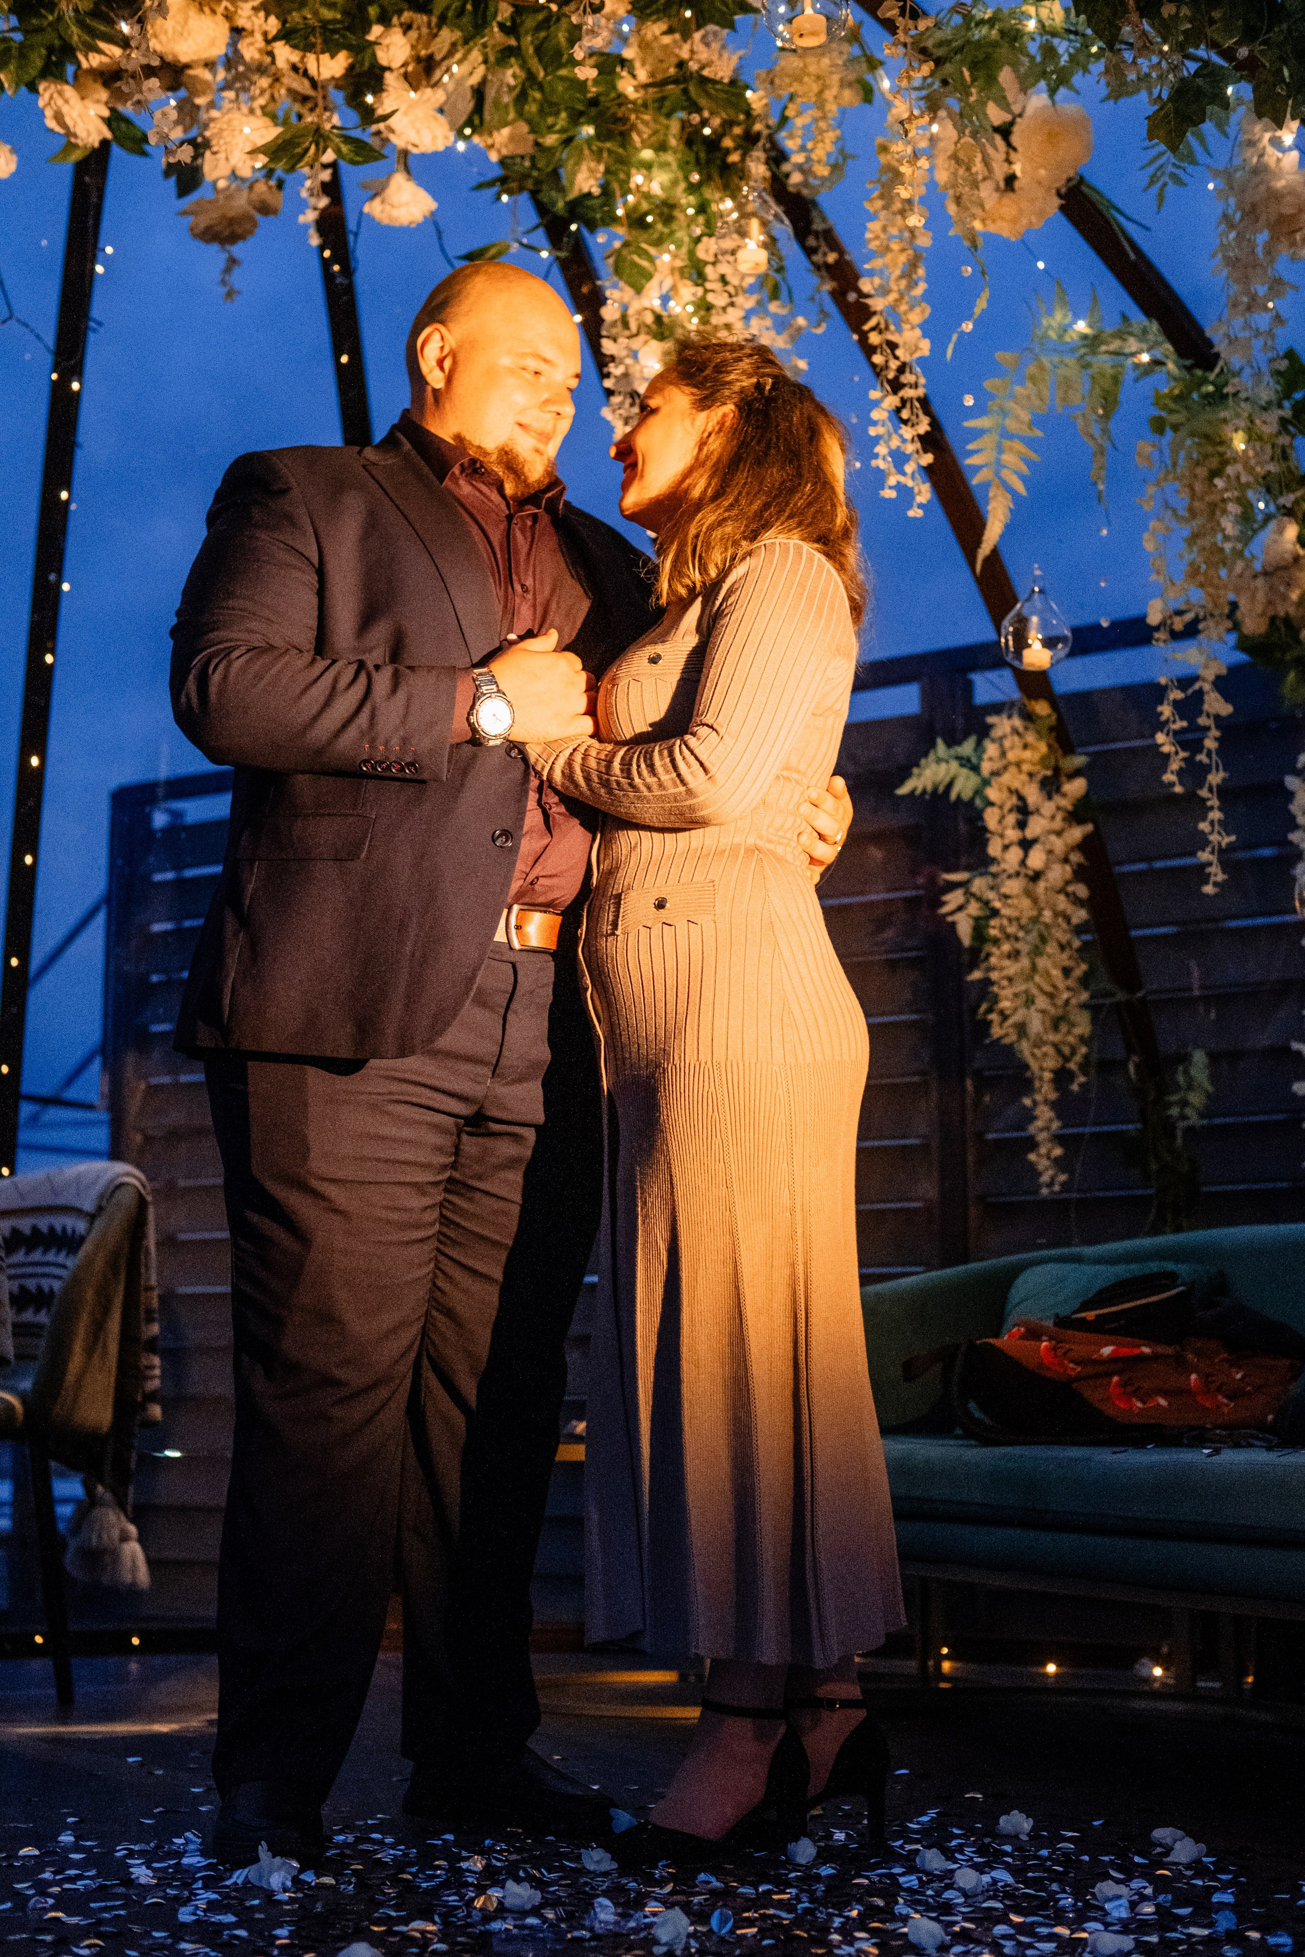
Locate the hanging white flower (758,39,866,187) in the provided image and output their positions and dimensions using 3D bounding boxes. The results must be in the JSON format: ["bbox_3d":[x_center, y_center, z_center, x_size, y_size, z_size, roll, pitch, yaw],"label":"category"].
[{"bbox_3d":[0.218,-1.178,3.700,0.148,0.190,0.130,0,-9,0],"label":"hanging white flower"}]

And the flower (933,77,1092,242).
[{"bbox_3d":[0.491,-1.115,3.700,0.215,0.210,0.160,0,-9,0],"label":"flower"}]

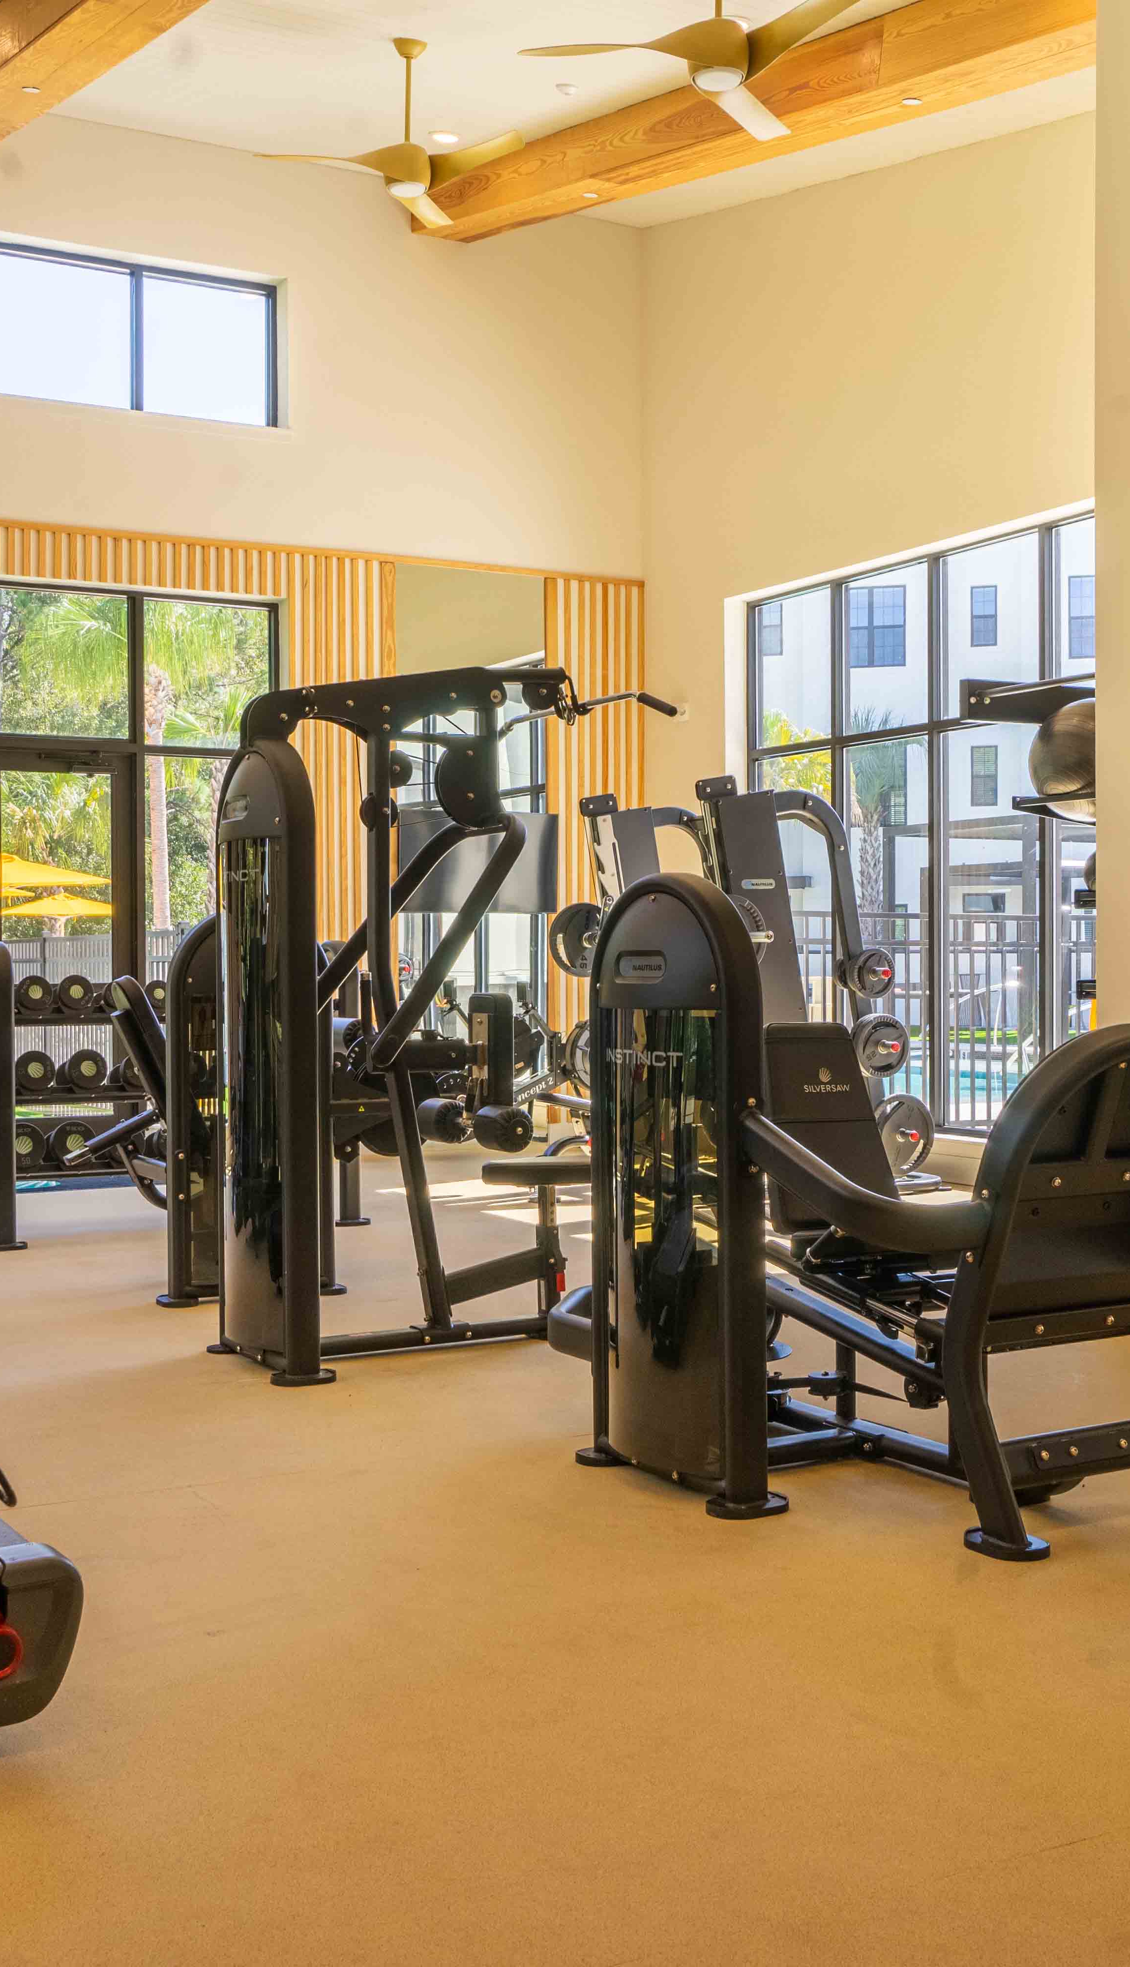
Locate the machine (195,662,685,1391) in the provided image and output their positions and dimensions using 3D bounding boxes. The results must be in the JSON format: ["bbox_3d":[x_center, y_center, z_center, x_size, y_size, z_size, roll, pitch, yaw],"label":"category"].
[{"bbox_3d":[-0.393,0.061,6.638,1.291,2.151,1.111,-1,1,-29],"label":"machine"}]

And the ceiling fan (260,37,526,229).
[{"bbox_3d":[-0.791,-4.207,10.394,1.380,0.780,1.360,0,1,12],"label":"ceiling fan"}]

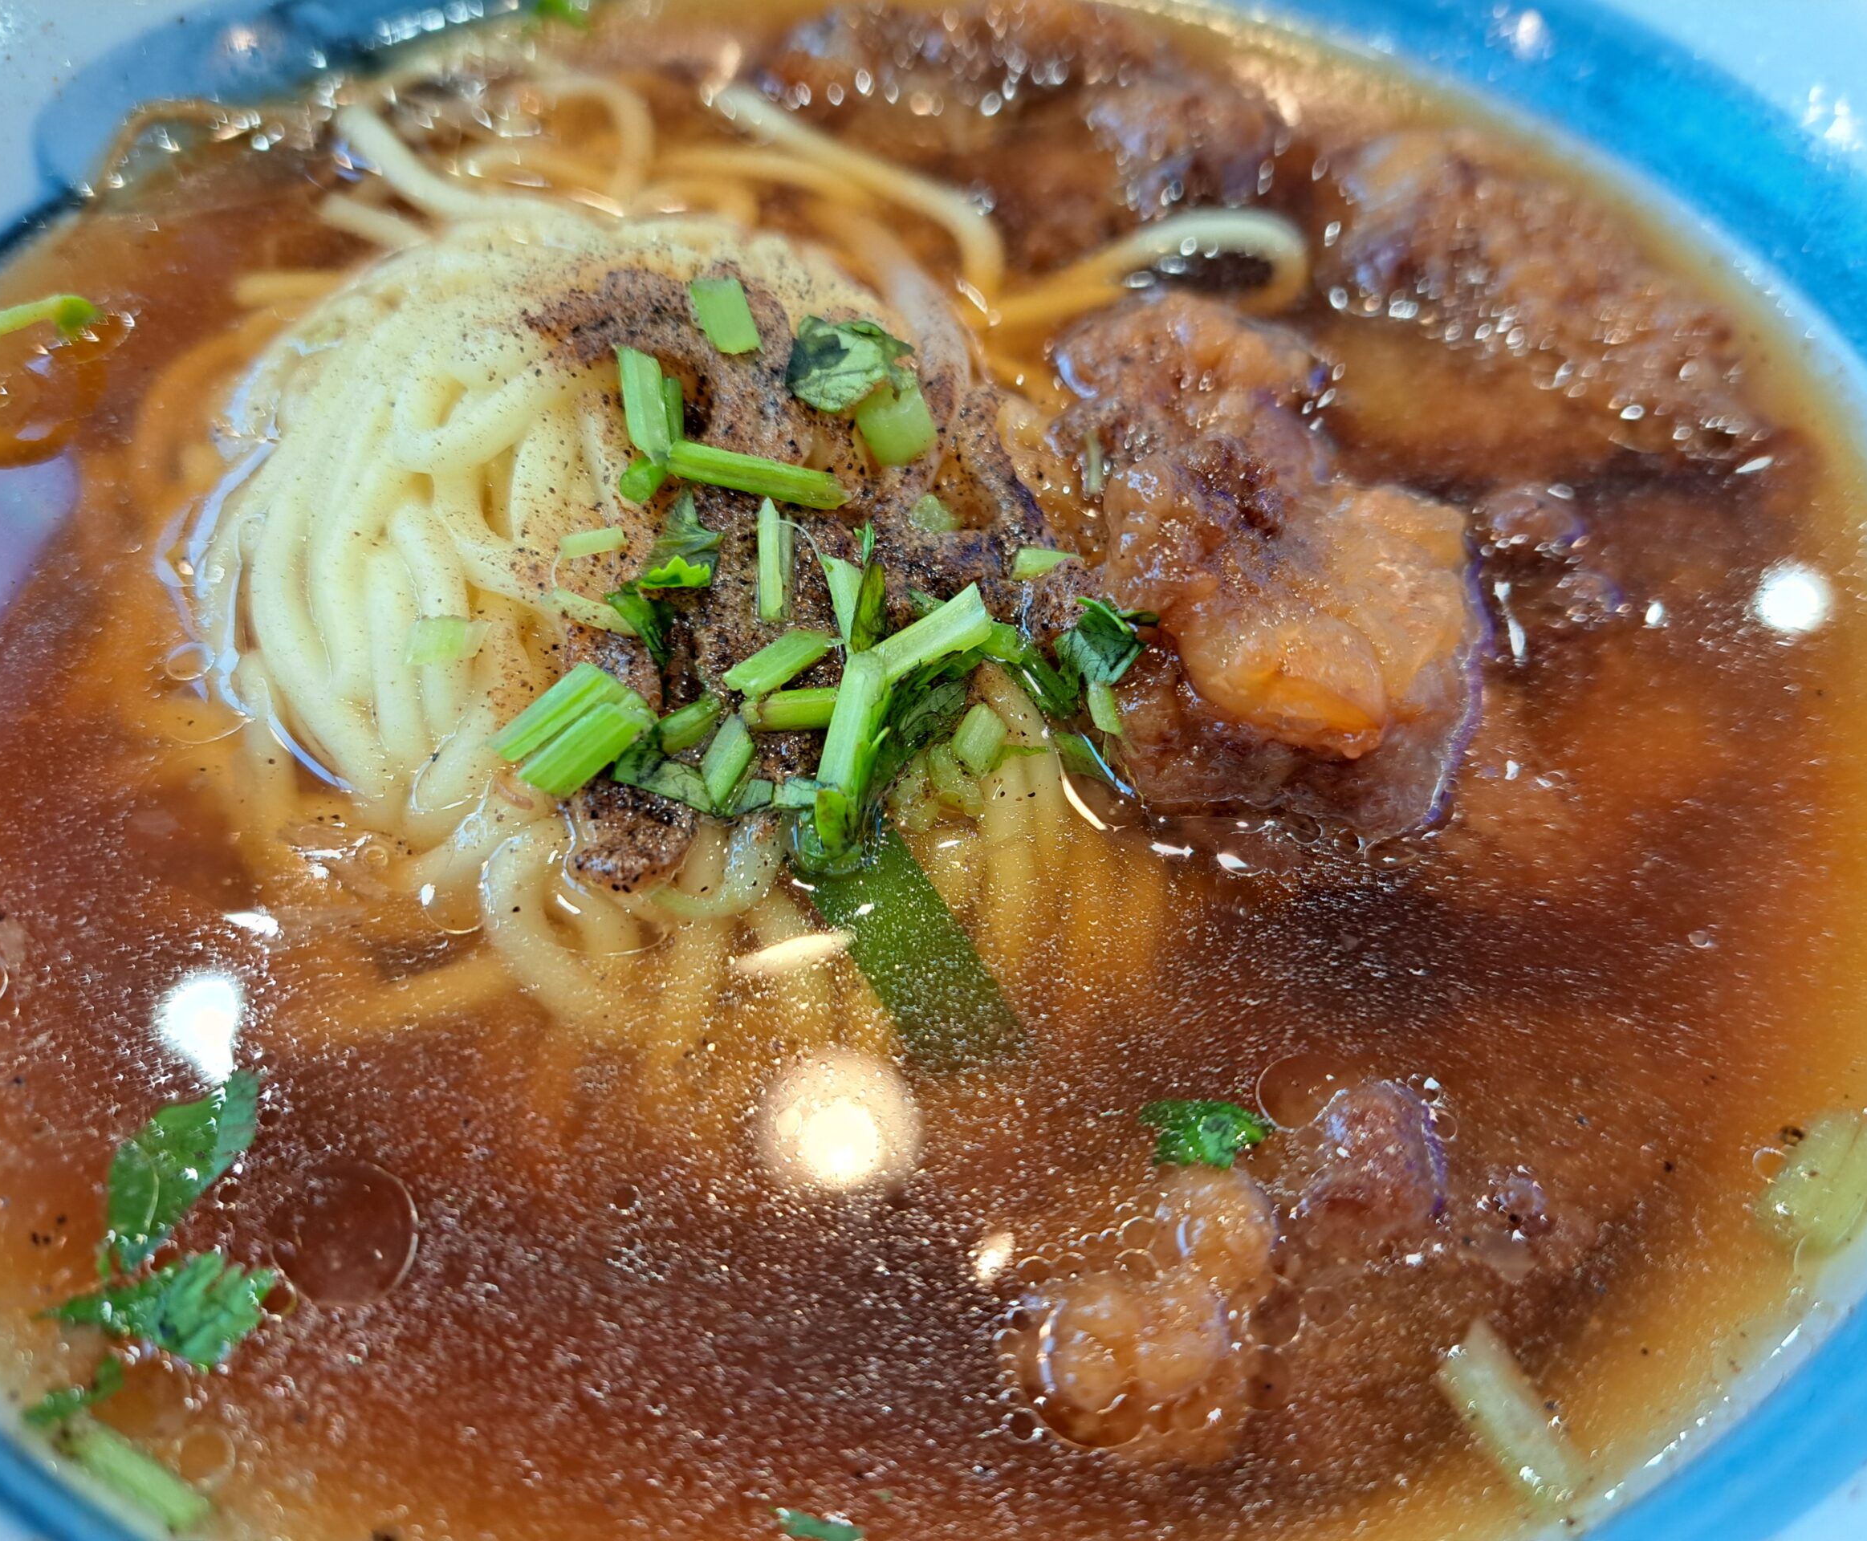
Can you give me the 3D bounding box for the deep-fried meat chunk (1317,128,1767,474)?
[{"bbox_3d":[0.056,-0.044,0.140,0.030,0.018,0.048,-24,56,-20],"label":"deep-fried meat chunk"}]

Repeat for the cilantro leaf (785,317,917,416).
[{"bbox_3d":[-0.007,-0.032,0.112,0.010,0.003,0.009,1,51,-1],"label":"cilantro leaf"}]

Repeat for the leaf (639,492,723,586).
[{"bbox_3d":[-0.017,-0.015,0.095,0.005,0.003,0.006,1,51,-1],"label":"leaf"}]

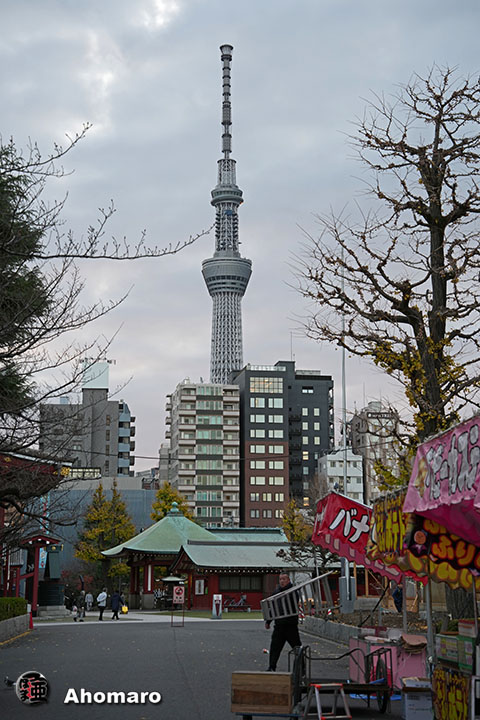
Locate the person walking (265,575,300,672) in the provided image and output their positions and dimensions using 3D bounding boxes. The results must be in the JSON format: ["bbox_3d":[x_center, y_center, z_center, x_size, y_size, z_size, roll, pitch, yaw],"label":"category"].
[{"bbox_3d":[0.793,4.756,22.873,0.560,1.760,0.560,7,-13,-34],"label":"person walking"}]

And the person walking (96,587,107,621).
[{"bbox_3d":[-7.026,12.458,64.273,0.450,1.660,0.500,10,-15,-44],"label":"person walking"}]

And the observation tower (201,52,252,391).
[{"bbox_3d":[-14.449,-58.117,1422.241,64.000,634.000,64.000,0,-10,0],"label":"observation tower"}]

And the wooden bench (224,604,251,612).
[{"bbox_3d":[-0.129,16.886,85.352,1.800,0.440,0.450,0,-10,0],"label":"wooden bench"}]

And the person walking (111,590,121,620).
[{"bbox_3d":[-6.417,12.688,65.078,0.480,1.520,0.420,-9,-14,39],"label":"person walking"}]

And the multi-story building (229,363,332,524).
[{"bbox_3d":[10.088,25.331,267.395,21.500,50.200,22.000,2,-11,-9],"label":"multi-story building"}]

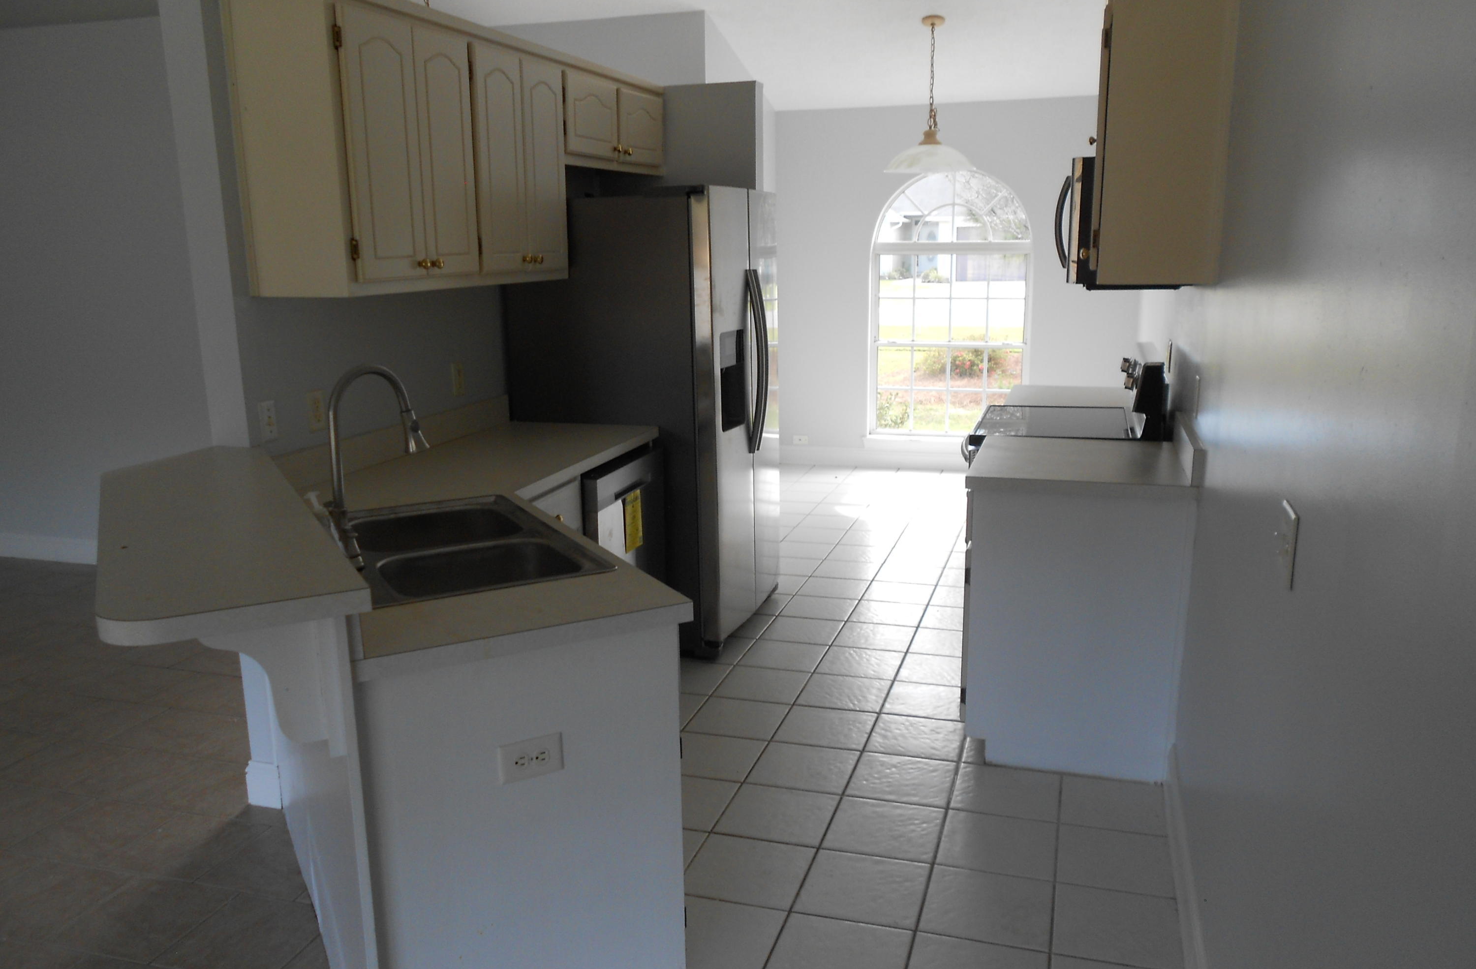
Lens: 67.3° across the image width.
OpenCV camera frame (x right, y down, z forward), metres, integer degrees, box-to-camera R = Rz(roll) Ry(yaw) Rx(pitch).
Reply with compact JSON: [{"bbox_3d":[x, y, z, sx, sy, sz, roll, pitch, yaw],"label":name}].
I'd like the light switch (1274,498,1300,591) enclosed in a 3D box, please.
[{"bbox_3d":[0.871,0.096,1.765,0.008,0.115,0.120,3,12,17],"label":"light switch"}]

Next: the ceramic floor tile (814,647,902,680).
[{"bbox_3d":[0.475,0.695,4.289,0.297,0.010,0.294,3,13,17],"label":"ceramic floor tile"}]

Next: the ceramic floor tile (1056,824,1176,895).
[{"bbox_3d":[1.001,1.000,2.937,0.295,0.010,0.303,3,13,17],"label":"ceramic floor tile"}]

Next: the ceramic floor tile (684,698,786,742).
[{"bbox_3d":[0.004,0.803,3.807,0.300,0.010,0.297,3,13,17],"label":"ceramic floor tile"}]

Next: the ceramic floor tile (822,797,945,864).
[{"bbox_3d":[0.414,0.971,3.116,0.303,0.010,0.303,3,13,17],"label":"ceramic floor tile"}]

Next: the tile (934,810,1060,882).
[{"bbox_3d":[0.706,0.980,3.012,0.301,0.011,0.301,3,12,17],"label":"tile"}]

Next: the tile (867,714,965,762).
[{"bbox_3d":[0.597,0.846,3.693,0.303,0.010,0.303,3,13,17],"label":"tile"}]

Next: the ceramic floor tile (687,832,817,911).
[{"bbox_3d":[0.028,1.013,2.906,0.301,0.011,0.301,3,12,17],"label":"ceramic floor tile"}]

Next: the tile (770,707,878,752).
[{"bbox_3d":[0.302,0.827,3.767,0.301,0.011,0.301,3,12,17],"label":"tile"}]

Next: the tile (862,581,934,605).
[{"bbox_3d":[0.744,0.508,5.133,0.297,0.010,0.294,3,13,17],"label":"tile"}]

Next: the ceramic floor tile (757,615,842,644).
[{"bbox_3d":[0.274,0.616,4.641,0.300,0.010,0.297,3,13,17],"label":"ceramic floor tile"}]

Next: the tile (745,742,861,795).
[{"bbox_3d":[0.206,0.879,3.438,0.300,0.010,0.297,3,13,17],"label":"tile"}]

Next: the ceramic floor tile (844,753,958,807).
[{"bbox_3d":[0.504,0.903,3.390,0.301,0.011,0.301,3,12,17],"label":"ceramic floor tile"}]

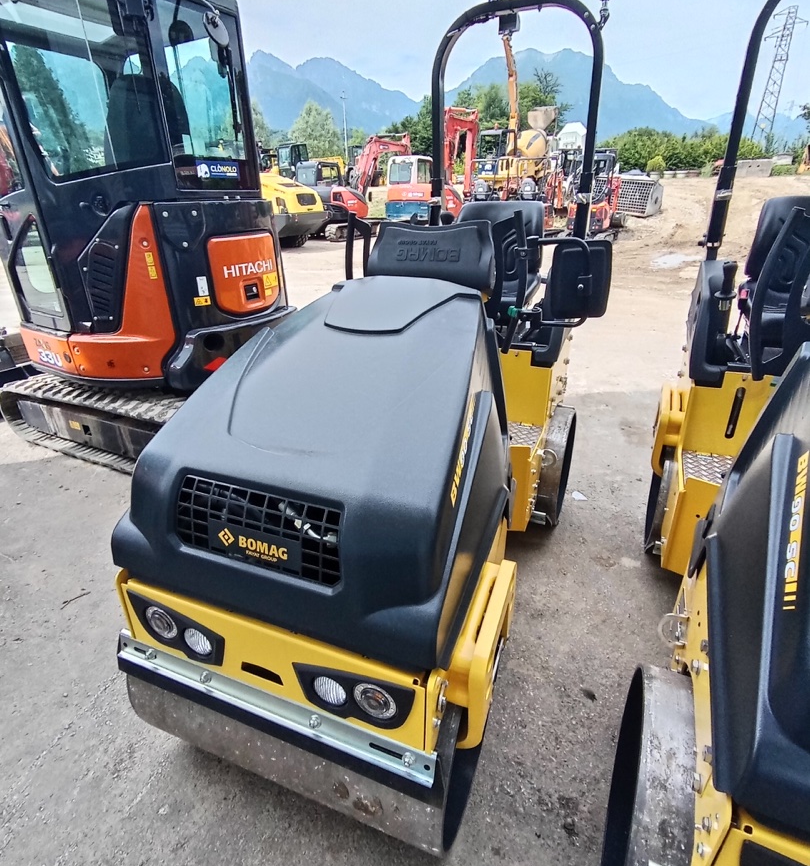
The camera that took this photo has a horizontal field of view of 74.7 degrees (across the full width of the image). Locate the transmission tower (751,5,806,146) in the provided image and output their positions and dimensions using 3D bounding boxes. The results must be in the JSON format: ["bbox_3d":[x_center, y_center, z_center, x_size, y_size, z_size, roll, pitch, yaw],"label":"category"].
[{"bbox_3d":[58.112,-51.875,85.001,3.200,26.700,6.000,-22,33,-40],"label":"transmission tower"}]

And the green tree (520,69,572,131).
[{"bbox_3d":[11.092,-24.155,42.400,4.800,7.400,4.800,5,28,12],"label":"green tree"}]

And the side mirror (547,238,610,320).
[{"bbox_3d":[0.522,-0.458,1.600,0.165,0.225,0.055,-5,27,-7],"label":"side mirror"}]

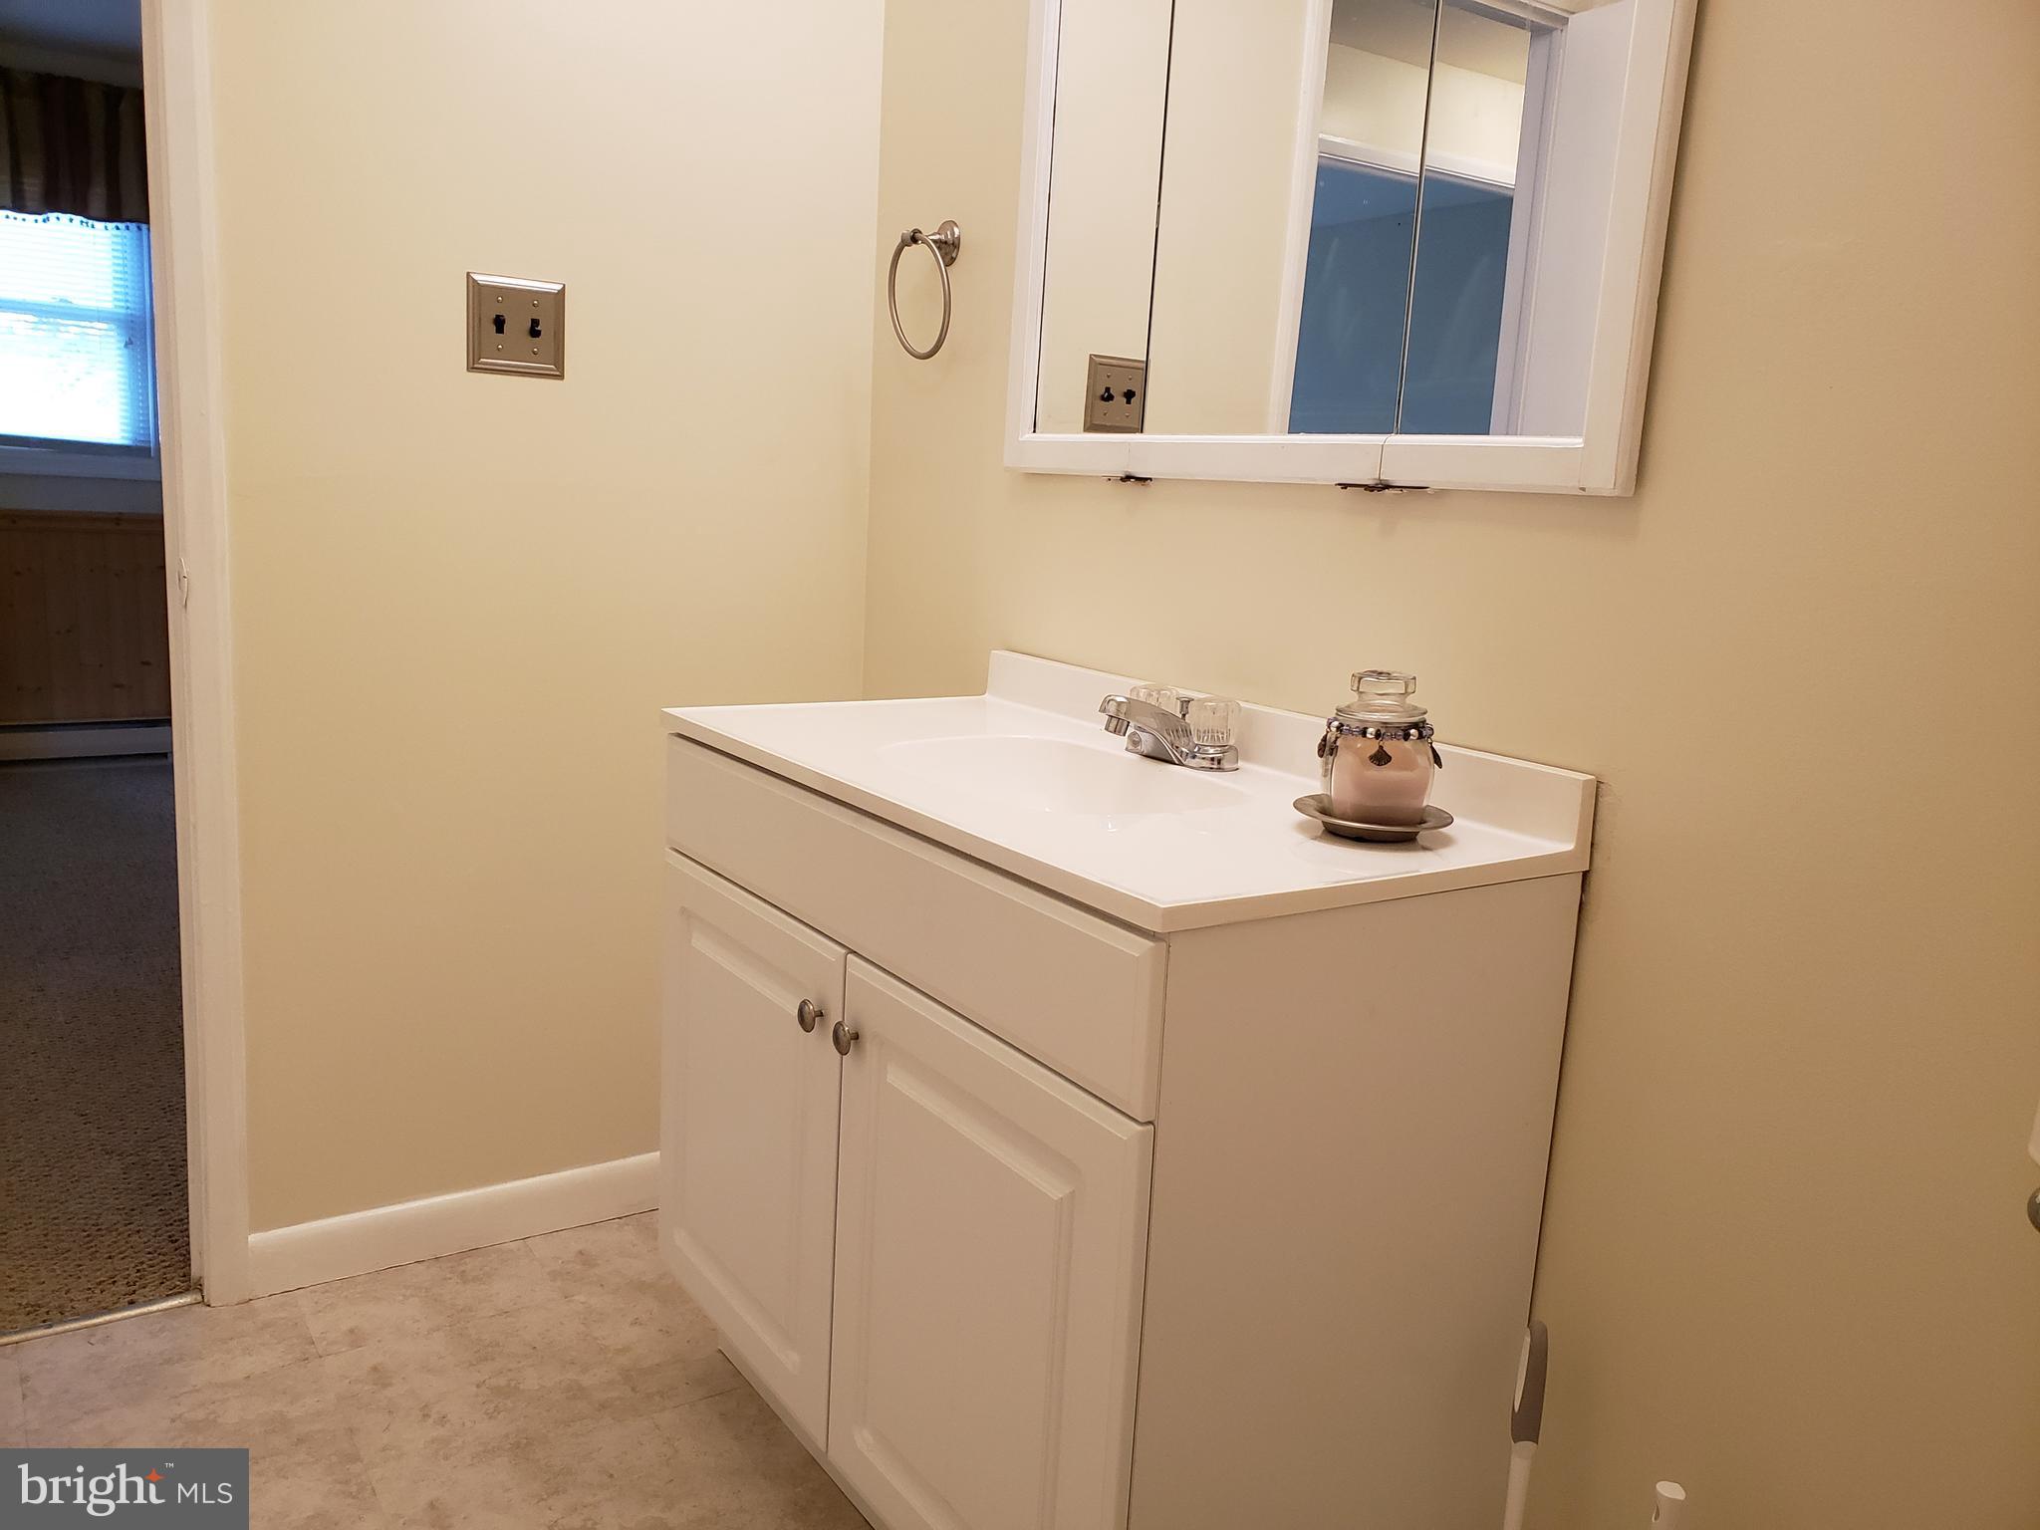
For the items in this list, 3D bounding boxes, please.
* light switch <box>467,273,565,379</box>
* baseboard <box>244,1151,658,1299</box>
[{"bbox_3d":[-0.653,-0.570,1.996,0.126,0.124,0.015,-4,12,-35],"label":"light switch"},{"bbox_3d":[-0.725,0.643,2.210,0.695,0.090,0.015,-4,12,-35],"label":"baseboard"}]

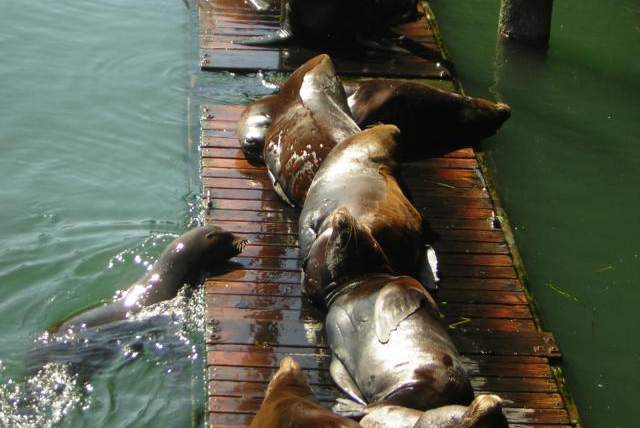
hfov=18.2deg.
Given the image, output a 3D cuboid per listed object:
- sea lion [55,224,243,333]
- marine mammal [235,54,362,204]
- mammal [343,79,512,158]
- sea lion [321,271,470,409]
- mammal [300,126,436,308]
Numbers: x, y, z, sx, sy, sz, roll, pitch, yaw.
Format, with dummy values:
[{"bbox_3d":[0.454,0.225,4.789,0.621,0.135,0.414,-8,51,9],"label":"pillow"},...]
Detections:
[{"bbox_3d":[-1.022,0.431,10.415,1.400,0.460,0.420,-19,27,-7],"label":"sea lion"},{"bbox_3d":[-0.100,-0.538,11.622,0.660,0.580,1.450,8,24,9],"label":"marine mammal"},{"bbox_3d":[0.411,-0.631,12.023,1.550,0.500,0.540,2,23,-5],"label":"mammal"},{"bbox_3d":[0.367,0.496,9.428,0.640,0.470,1.450,-1,24,-11],"label":"sea lion"},{"bbox_3d":[0.265,-0.116,10.728,0.700,0.560,1.720,6,23,4],"label":"mammal"}]

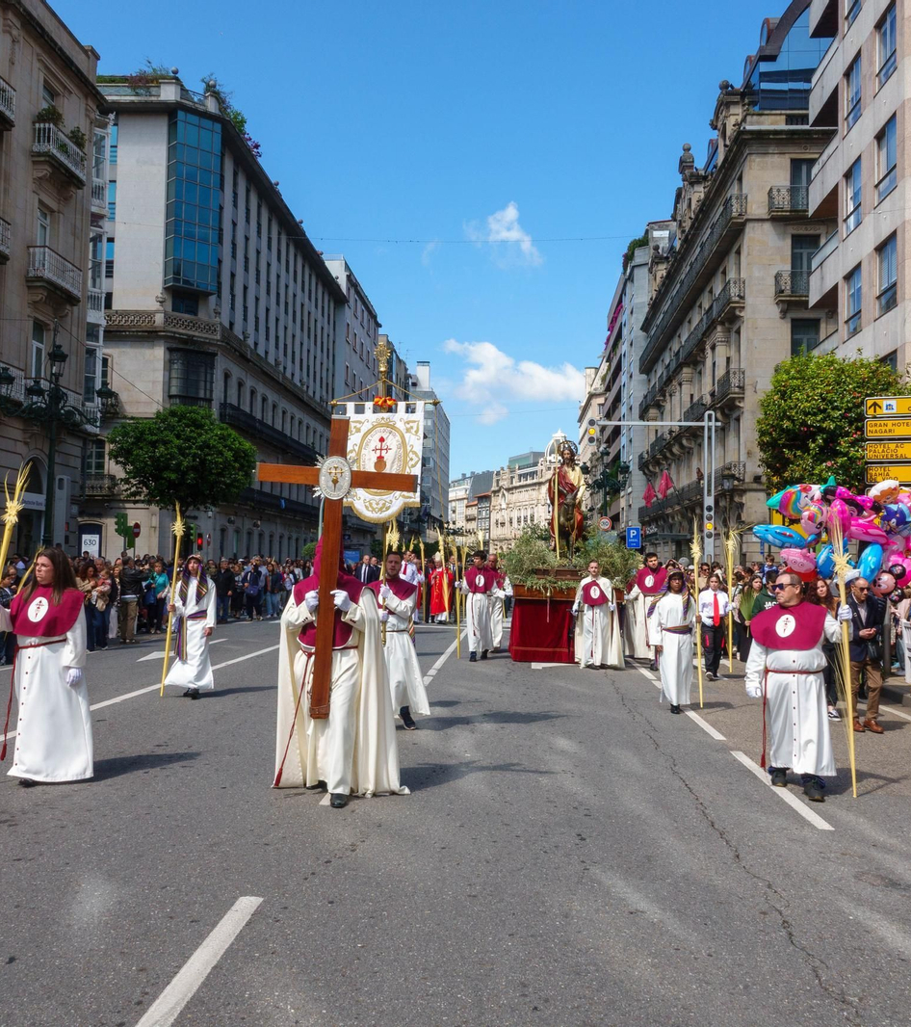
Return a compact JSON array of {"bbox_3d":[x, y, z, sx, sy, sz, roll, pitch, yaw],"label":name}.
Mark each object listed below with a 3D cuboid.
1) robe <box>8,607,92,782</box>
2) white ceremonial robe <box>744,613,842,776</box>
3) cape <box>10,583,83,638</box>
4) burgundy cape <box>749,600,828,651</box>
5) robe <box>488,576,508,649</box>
[{"bbox_3d":[-2.937,1.270,7.400,0.640,1.327,0.520,0,-3,13],"label":"robe"},{"bbox_3d":[2.541,1.331,7.700,0.720,1.272,0.450,0,-3,21],"label":"white ceremonial robe"},{"bbox_3d":[-2.945,0.694,7.400,0.570,0.399,0.380,0,-3,13],"label":"cape"},{"bbox_3d":[2.598,0.872,8.000,0.590,0.400,0.380,0,-3,19],"label":"burgundy cape"},{"bbox_3d":[0.748,1.756,18.500,0.600,1.380,0.500,1,-3,0],"label":"robe"}]

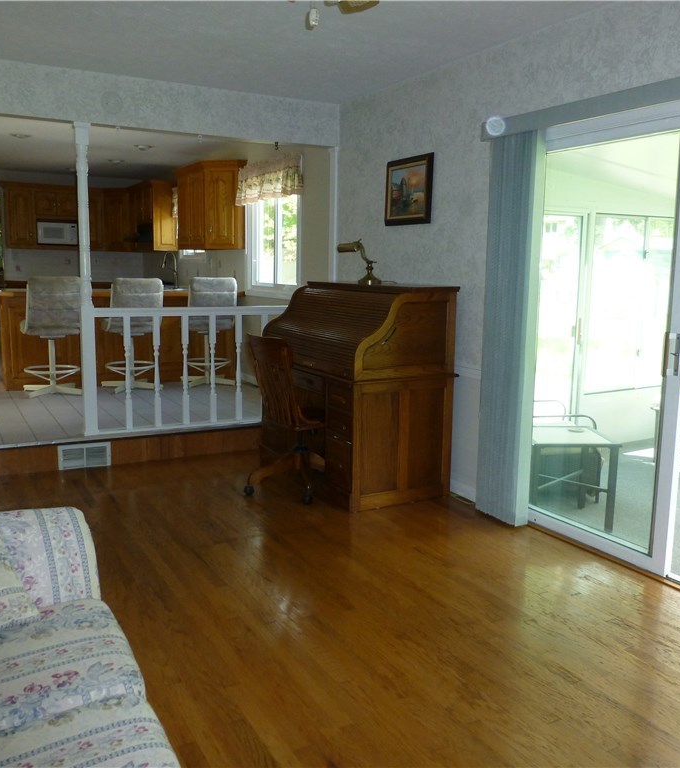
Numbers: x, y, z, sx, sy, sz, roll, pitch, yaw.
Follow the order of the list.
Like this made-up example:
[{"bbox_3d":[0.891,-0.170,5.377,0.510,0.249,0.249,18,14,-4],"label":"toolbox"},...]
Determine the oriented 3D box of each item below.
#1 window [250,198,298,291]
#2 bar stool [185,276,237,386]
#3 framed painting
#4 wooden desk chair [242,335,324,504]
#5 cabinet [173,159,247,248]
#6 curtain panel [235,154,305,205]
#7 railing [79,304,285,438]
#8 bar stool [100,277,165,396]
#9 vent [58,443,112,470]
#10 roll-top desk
[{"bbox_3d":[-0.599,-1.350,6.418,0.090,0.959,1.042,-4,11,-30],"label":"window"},{"bbox_3d":[-1.319,-0.540,7.210,0.500,1.060,0.500,-4,10,-24],"label":"bar stool"},{"bbox_3d":[0.446,-1.223,4.522,0.030,0.413,0.499,-5,10,-30],"label":"framed painting"},{"bbox_3d":[-0.281,0.193,4.426,0.580,0.959,0.540,-6,12,-37],"label":"wooden desk chair"},{"bbox_3d":[-1.359,-1.802,7.326,0.340,0.828,1.192,-5,10,-30],"label":"cabinet"},{"bbox_3d":[-0.616,-1.795,6.263,0.110,0.317,1.307,-4,11,-30],"label":"curtain panel"},{"bbox_3d":[-0.935,-0.127,5.194,1.800,0.870,0.090,-4,10,-26],"label":"railing"},{"bbox_3d":[-2.013,-0.491,6.880,0.500,1.060,0.500,-4,10,-26],"label":"bar stool"},{"bbox_3d":[-1.744,0.493,4.865,0.334,0.167,0.025,-4,10,-26],"label":"vent"},{"bbox_3d":[0.070,-0.015,4.562,0.702,1.239,1.325,-5,10,-28],"label":"roll-top desk"}]

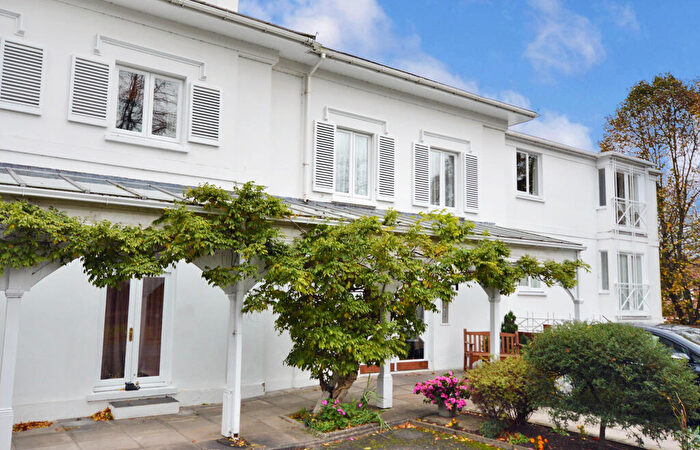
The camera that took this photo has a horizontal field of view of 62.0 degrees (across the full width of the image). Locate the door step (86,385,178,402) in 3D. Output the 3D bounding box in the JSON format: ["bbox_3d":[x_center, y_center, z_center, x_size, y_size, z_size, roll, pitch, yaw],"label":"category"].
[{"bbox_3d":[-3.348,2.589,9.015,1.328,0.143,0.216,6,-9,-35],"label":"door step"}]

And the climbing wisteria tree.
[{"bbox_3d":[1.641,1.577,10.875,7.979,3.384,1.919,6,-8,-36],"label":"climbing wisteria tree"}]

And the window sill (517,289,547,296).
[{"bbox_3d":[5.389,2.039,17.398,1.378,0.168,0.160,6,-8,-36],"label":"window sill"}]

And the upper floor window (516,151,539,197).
[{"bbox_3d":[5.337,-1.496,17.429,1.114,1.371,0.090,6,-9,-35],"label":"upper floor window"}]

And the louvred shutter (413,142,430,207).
[{"bbox_3d":[1.731,-1.181,13.871,0.558,1.526,0.054,6,-9,-35],"label":"louvred shutter"}]

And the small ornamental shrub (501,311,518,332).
[{"bbox_3d":[3.982,2.629,14.517,0.450,0.990,0.450,6,-9,-35],"label":"small ornamental shrub"}]

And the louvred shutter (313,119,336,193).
[{"bbox_3d":[-0.543,-1.404,12.210,0.526,1.503,0.060,6,-8,-36],"label":"louvred shutter"}]

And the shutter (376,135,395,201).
[{"bbox_3d":[0.830,-1.273,13.229,0.512,1.528,0.054,6,-9,-35],"label":"shutter"}]

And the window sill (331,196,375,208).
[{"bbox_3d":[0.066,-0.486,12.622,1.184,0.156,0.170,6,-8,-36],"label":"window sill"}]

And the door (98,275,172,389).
[{"bbox_3d":[-3.382,1.637,9.237,1.111,1.770,0.108,6,-9,-35],"label":"door"}]

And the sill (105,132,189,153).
[{"bbox_3d":[-3.314,-1.311,9.524,1.318,0.101,0.180,6,-9,-35],"label":"sill"}]

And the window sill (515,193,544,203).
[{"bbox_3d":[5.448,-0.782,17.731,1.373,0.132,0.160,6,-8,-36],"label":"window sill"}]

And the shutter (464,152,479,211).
[{"bbox_3d":[3.078,-1.059,14.852,0.510,1.541,0.060,6,-8,-36],"label":"shutter"}]

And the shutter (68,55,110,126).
[{"bbox_3d":[-4.162,-2.120,9.332,0.589,1.069,0.060,6,-8,-36],"label":"shutter"}]

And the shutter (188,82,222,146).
[{"bbox_3d":[-2.606,-1.964,10.466,0.579,1.083,0.060,6,-8,-36],"label":"shutter"}]

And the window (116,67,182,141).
[{"bbox_3d":[-3.484,-2.047,10.076,1.221,1.213,0.120,6,-8,-36],"label":"window"}]

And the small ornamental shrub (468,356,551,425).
[{"bbox_3d":[2.347,2.397,8.563,1.098,0.918,0.990,6,-9,-35],"label":"small ornamental shrub"}]

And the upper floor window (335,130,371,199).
[{"bbox_3d":[0.032,-1.319,12.876,1.043,1.516,0.120,6,-8,-36],"label":"upper floor window"}]

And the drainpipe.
[{"bbox_3d":[-0.733,-1.990,11.878,0.097,2.910,0.540,6,-9,-35],"label":"drainpipe"}]

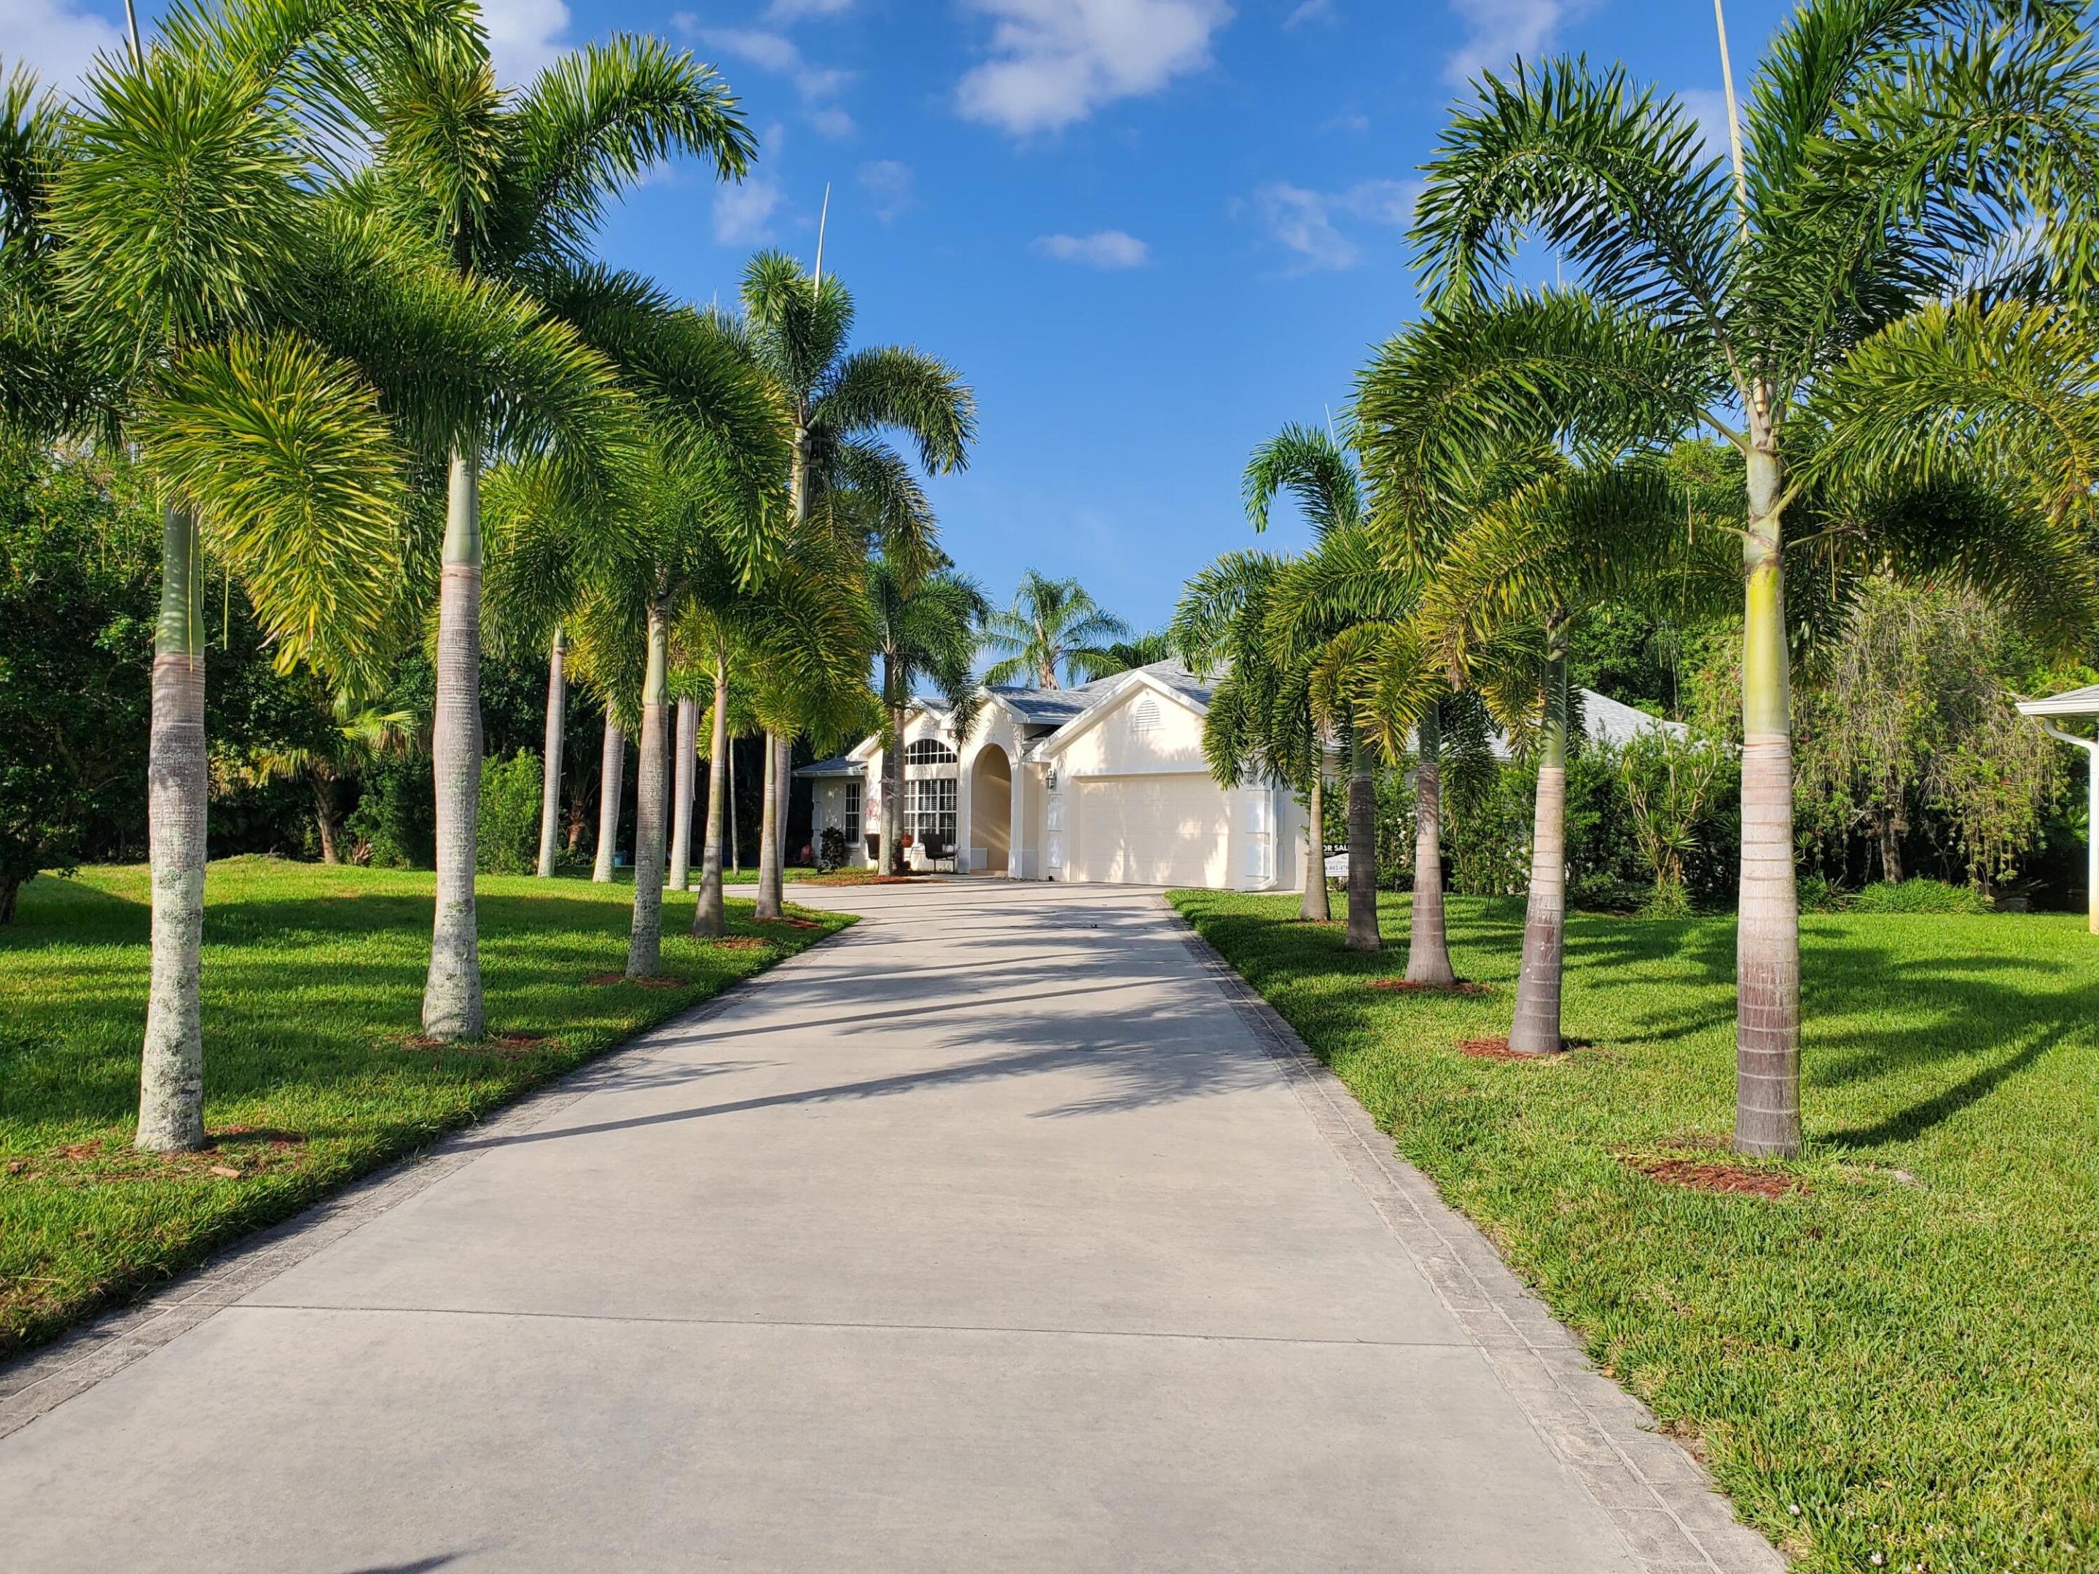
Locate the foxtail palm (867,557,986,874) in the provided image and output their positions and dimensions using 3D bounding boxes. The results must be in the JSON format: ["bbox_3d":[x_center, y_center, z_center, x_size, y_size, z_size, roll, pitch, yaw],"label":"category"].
[{"bbox_3d":[-2.980,-1.524,34.000,3.240,6.890,3.200,0,-1,0],"label":"foxtail palm"}]

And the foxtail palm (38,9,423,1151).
[{"bbox_3d":[-3.975,-1.003,7.200,2.750,5.300,2.700,0,-1,0],"label":"foxtail palm"}]

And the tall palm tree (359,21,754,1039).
[{"bbox_3d":[-3.488,-1.769,10.800,3.000,6.900,3.000,0,-1,0],"label":"tall palm tree"}]

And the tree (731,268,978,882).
[{"bbox_3d":[-3.400,-3.407,25.300,4.400,10.480,4.300,0,-1,0],"label":"tree"}]

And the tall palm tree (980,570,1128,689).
[{"bbox_3d":[0.150,-2.403,50.000,4.800,8.980,4.800,0,-1,0],"label":"tall palm tree"}]

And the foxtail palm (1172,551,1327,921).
[{"bbox_3d":[3.280,-0.758,21.400,3.240,5.100,3.200,0,-1,0],"label":"foxtail palm"}]

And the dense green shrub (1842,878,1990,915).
[{"bbox_3d":[12.675,1.573,23.000,2.150,0.470,1.300,0,-1,0],"label":"dense green shrub"}]

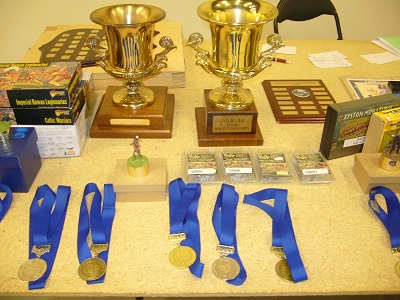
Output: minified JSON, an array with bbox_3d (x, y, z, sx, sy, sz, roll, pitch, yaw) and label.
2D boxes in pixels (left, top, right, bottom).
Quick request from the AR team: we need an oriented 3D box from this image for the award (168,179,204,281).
[{"bbox_3d":[-0.031,0.153,0.854,0.071,0.018,0.262,-1,36,-2],"label":"award"}]

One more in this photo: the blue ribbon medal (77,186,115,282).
[{"bbox_3d":[-0.204,0.151,0.800,0.072,0.015,0.275,-4,35,-5],"label":"blue ribbon medal"}]

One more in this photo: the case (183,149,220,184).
[{"bbox_3d":[0.003,0.040,1.009,0.082,0.020,0.107,-1,36,-2],"label":"case"}]

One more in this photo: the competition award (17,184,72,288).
[{"bbox_3d":[-0.309,0.155,0.794,0.080,0.015,0.277,-3,35,-4],"label":"competition award"}]

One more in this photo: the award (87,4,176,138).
[{"bbox_3d":[-0.177,-0.213,1.078,0.227,0.292,0.216,0,35,0],"label":"award"}]

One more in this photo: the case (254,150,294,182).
[{"bbox_3d":[0.184,0.040,1.011,0.081,0.020,0.105,-1,36,-3],"label":"case"}]

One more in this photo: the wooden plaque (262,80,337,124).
[{"bbox_3d":[0.322,-0.164,1.294,0.203,0.020,0.246,-1,36,-2],"label":"wooden plaque"}]

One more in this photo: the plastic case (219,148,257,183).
[{"bbox_3d":[0.094,0.039,1.011,0.081,0.020,0.106,-1,36,-2],"label":"plastic case"}]

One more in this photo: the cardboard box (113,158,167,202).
[{"bbox_3d":[-0.135,0.068,0.943,0.115,0.050,0.095,-1,36,-2],"label":"cardboard box"}]

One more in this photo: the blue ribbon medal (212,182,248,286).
[{"bbox_3d":[0.054,0.153,0.797,0.061,0.015,0.269,0,35,0],"label":"blue ribbon medal"}]

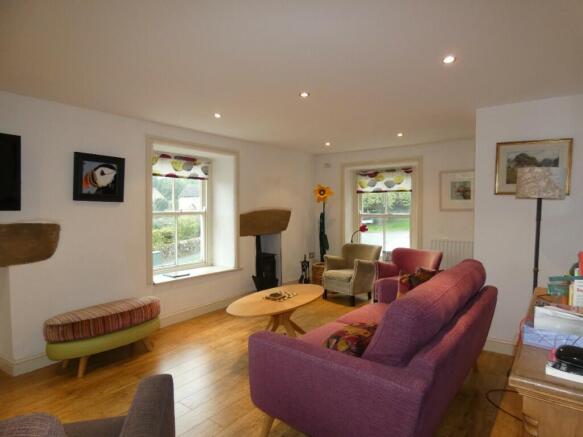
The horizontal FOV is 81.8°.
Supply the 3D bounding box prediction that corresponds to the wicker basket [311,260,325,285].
[{"bbox_3d":[0.478,0.928,5.374,0.323,0.469,0.323,2,2,41],"label":"wicker basket"}]

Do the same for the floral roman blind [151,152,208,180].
[{"bbox_3d":[-1.546,-0.710,4.584,0.060,0.290,1.080,2,3,38],"label":"floral roman blind"}]

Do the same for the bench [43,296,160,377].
[{"bbox_3d":[-1.713,1.086,3.181,0.410,0.485,1.050,2,3,38],"label":"bench"}]

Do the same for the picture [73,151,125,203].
[{"bbox_3d":[-1.759,-0.366,3.101,0.030,0.422,0.427,2,2,41],"label":"picture"}]

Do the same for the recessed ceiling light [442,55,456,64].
[{"bbox_3d":[0.955,-0.946,2.036,0.085,0.020,0.085,2,2,41],"label":"recessed ceiling light"}]

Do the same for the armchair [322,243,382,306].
[{"bbox_3d":[0.871,0.778,4.955,0.594,0.799,0.726,2,2,41],"label":"armchair"}]

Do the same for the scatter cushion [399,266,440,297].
[{"bbox_3d":[1.139,0.645,2.989,0.420,0.360,0.140,2,-23,41],"label":"scatter cushion"}]

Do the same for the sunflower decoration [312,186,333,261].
[{"bbox_3d":[0.547,0.088,5.972,0.350,1.375,0.200,0,3,6],"label":"sunflower decoration"}]

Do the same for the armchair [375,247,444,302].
[{"bbox_3d":[1.619,0.870,4.653,0.700,0.780,0.740,2,3,30],"label":"armchair"}]

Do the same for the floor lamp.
[{"bbox_3d":[1.936,0.425,2.657,0.324,1.658,0.324,2,2,41],"label":"floor lamp"}]

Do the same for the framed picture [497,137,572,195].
[{"bbox_3d":[2.194,-0.459,3.075,0.560,0.485,0.030,2,3,38],"label":"framed picture"}]

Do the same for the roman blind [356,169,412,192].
[{"bbox_3d":[1.607,-0.637,5.802,1.060,0.390,0.060,2,3,38],"label":"roman blind"}]

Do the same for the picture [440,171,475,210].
[{"bbox_3d":[2.169,-0.349,4.309,0.505,0.519,0.025,2,2,38],"label":"picture"}]

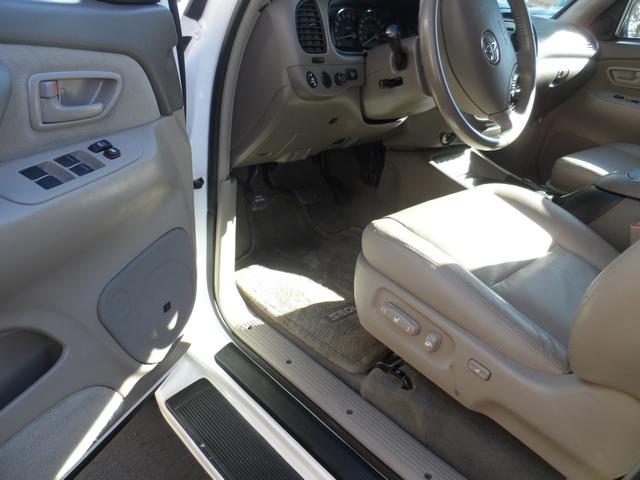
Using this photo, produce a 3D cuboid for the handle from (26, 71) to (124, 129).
[{"bbox_3d":[-0.324,-0.183,0.580,0.028,0.066,0.132,11,25,22],"label":"handle"}]

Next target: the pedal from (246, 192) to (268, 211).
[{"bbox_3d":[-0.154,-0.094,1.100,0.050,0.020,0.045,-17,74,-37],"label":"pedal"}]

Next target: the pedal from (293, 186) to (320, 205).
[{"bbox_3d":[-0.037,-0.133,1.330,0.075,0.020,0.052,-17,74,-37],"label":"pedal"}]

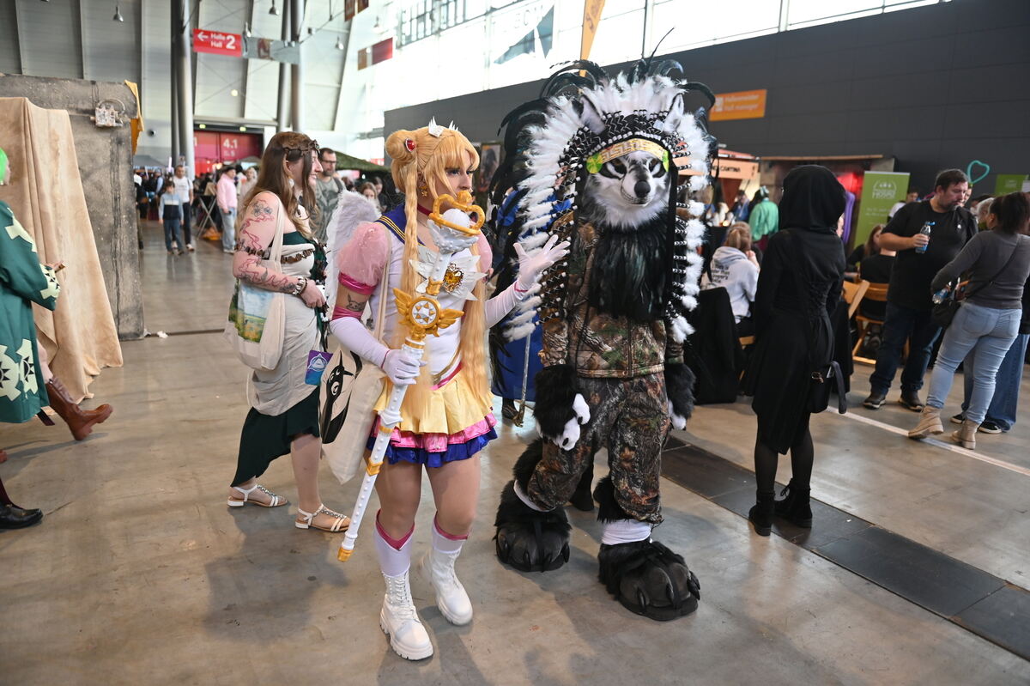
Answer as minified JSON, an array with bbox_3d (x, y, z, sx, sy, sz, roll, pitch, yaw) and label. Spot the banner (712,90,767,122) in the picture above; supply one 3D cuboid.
[{"bbox_3d":[7.349,-7.857,22.748,0.050,0.837,2.243,-7,15,-32],"label":"banner"}]

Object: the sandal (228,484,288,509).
[{"bbox_3d":[-1.274,0.740,3.413,0.270,0.100,0.095,0,13,-7],"label":"sandal"}]

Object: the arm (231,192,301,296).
[{"bbox_3d":[-0.983,-0.393,2.709,0.290,0.410,0.170,3,12,2],"label":"arm"}]

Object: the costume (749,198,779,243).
[{"bbox_3d":[4.315,-2.111,11.823,0.580,0.760,0.380,0,13,-11],"label":"costume"}]

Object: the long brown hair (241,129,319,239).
[{"bbox_3d":[-1.018,-0.679,2.965,0.310,0.450,0.250,-2,13,-15],"label":"long brown hair"}]

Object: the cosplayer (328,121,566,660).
[{"bbox_3d":[-0.239,0.169,2.270,0.740,1.715,0.560,-6,15,-33],"label":"cosplayer"}]

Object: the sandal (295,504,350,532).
[{"bbox_3d":[-0.855,0.784,3.107,0.265,0.110,0.090,3,12,4],"label":"sandal"}]

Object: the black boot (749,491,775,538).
[{"bbox_3d":[1.200,0.765,3.336,0.105,0.210,0.275,4,13,10],"label":"black boot"}]

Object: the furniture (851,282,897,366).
[{"bbox_3d":[3.617,-0.198,6.540,0.480,0.790,0.450,-9,17,-39],"label":"furniture"}]

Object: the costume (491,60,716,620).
[{"bbox_3d":[0.341,-0.049,2.693,0.860,2.000,0.780,0,13,-8],"label":"costume"}]

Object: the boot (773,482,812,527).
[{"bbox_3d":[1.346,0.753,3.405,0.105,0.210,0.275,-6,15,-30],"label":"boot"}]

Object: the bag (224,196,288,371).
[{"bbox_3d":[-1.042,-0.229,2.745,0.290,0.710,0.160,3,12,5],"label":"bag"}]

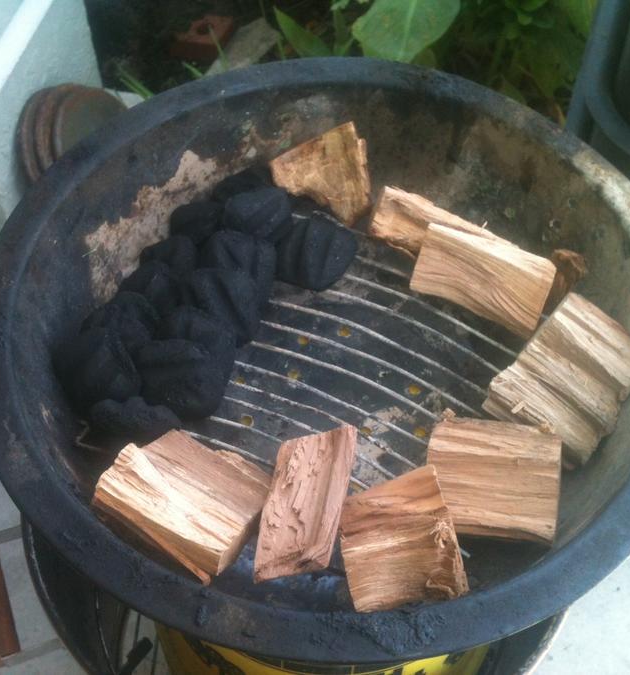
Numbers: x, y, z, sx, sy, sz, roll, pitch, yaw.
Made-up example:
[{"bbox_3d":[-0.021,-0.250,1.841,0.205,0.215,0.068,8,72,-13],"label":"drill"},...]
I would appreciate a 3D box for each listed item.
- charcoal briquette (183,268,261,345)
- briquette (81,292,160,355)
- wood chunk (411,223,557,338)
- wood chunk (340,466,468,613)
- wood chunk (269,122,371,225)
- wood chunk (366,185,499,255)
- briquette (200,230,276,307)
[{"bbox_3d":[-0.056,-0.018,0.543,0.030,0.049,0.046,-8,32,50],"label":"charcoal briquette"},{"bbox_3d":[-0.113,-0.008,0.529,0.049,0.031,0.049,1,54,-36],"label":"briquette"},{"bbox_3d":[0.104,-0.036,0.568,0.080,0.030,0.043,23,100,14],"label":"wood chunk"},{"bbox_3d":[0.045,0.104,0.467,0.053,0.049,0.051,-9,56,-8],"label":"wood chunk"},{"bbox_3d":[0.004,-0.109,0.603,0.066,0.062,0.036,4,20,-8],"label":"wood chunk"},{"bbox_3d":[0.084,-0.074,0.599,0.087,0.036,0.037,23,58,14],"label":"wood chunk"},{"bbox_3d":[-0.048,-0.043,0.558,0.047,0.030,0.049,-18,91,-26],"label":"briquette"}]

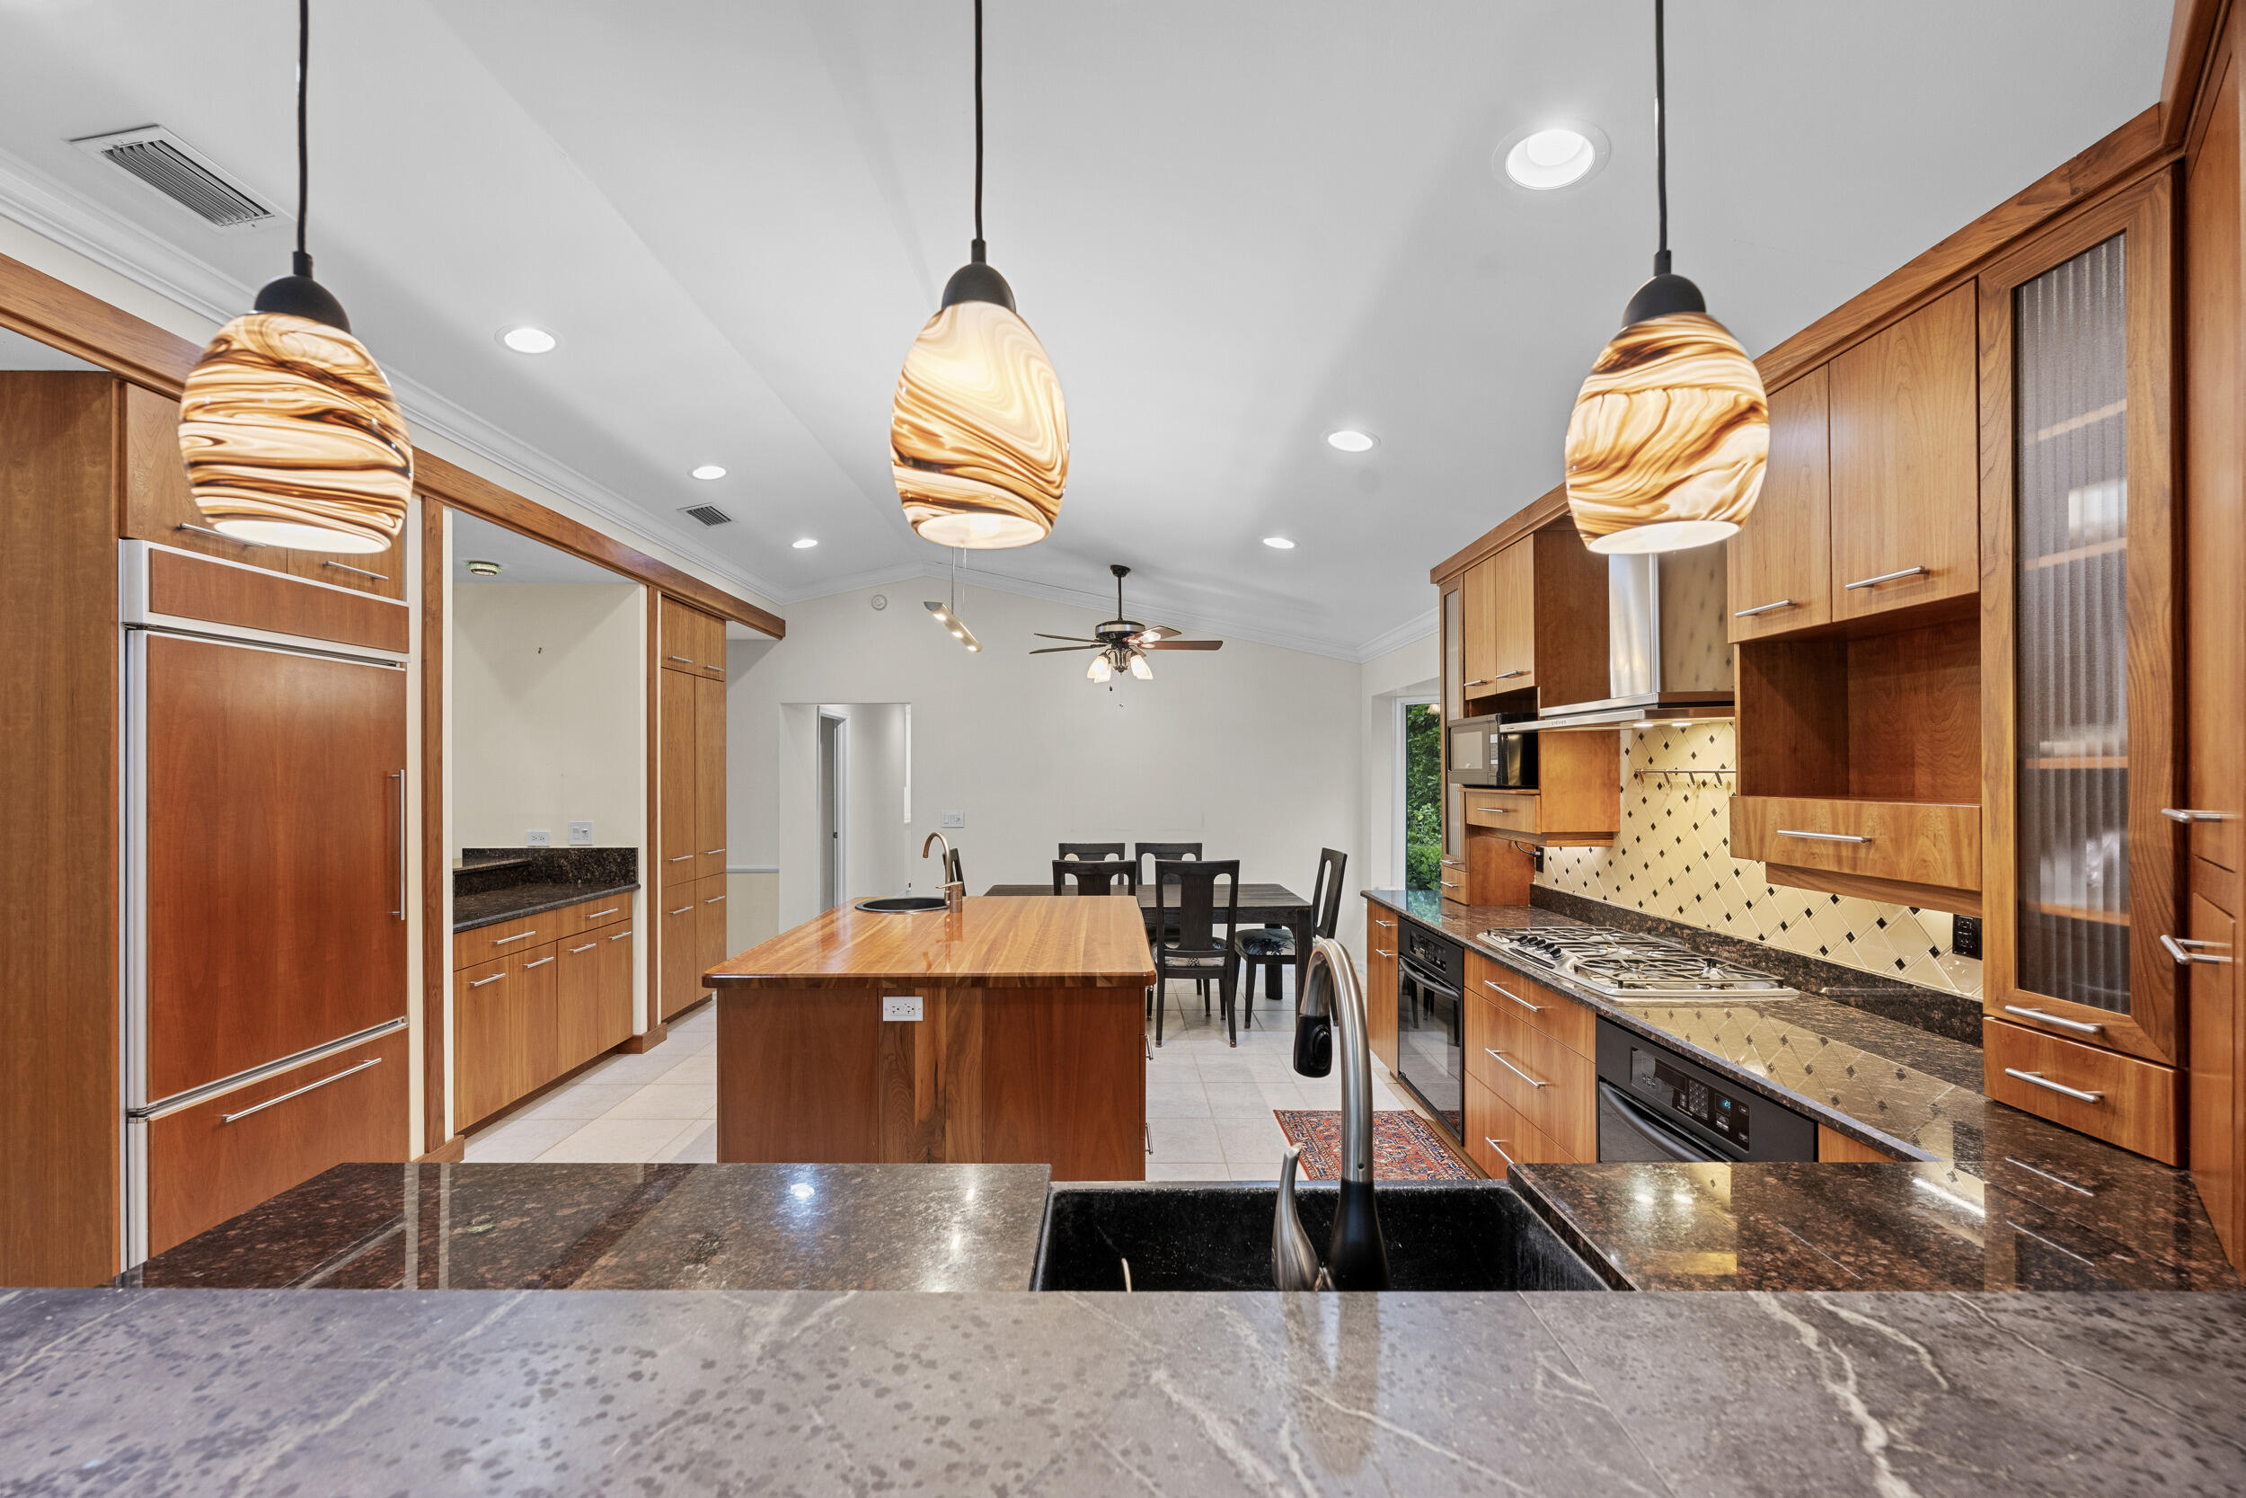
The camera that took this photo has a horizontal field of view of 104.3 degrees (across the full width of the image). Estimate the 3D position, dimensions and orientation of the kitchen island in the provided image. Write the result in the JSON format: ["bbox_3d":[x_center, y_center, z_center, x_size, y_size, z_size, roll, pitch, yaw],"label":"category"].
[{"bbox_3d":[-0.587,1.144,3.370,1.320,0.914,1.610,0,-1,-1],"label":"kitchen island"}]

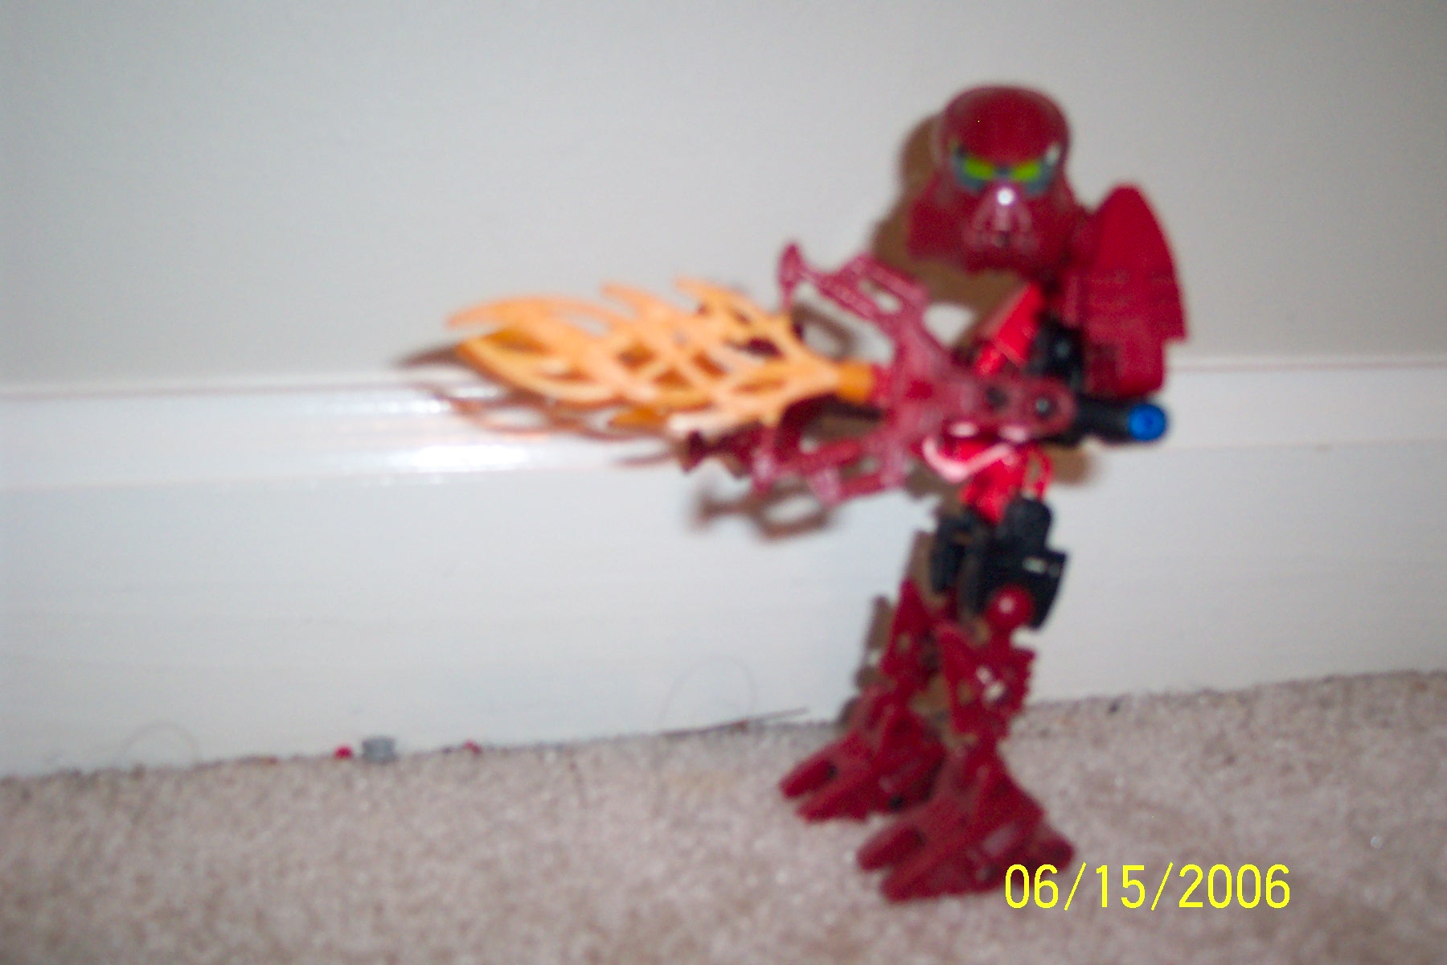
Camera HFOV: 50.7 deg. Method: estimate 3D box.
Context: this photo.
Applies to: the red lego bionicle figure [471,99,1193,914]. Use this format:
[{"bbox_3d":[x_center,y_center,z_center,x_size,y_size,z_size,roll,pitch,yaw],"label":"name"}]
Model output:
[{"bbox_3d":[0.023,0.003,0.339,0.132,0.179,0.107,-7,14,-34],"label":"red lego bionicle figure"}]

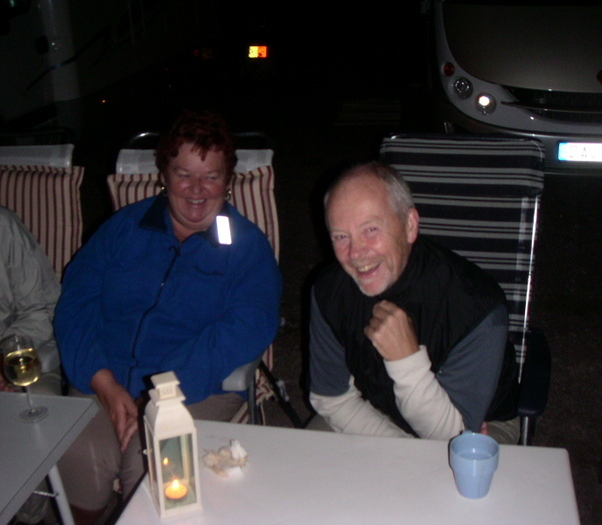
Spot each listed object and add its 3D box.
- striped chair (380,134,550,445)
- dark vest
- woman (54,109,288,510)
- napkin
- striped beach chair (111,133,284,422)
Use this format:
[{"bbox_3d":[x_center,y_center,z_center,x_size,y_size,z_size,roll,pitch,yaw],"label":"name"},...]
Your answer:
[{"bbox_3d":[0.371,0.314,2.053,0.580,1.190,0.670,5,20,25],"label":"striped chair"},{"bbox_3d":[0.252,0.198,1.690,0.460,0.550,0.310,4,44,23],"label":"dark vest"},{"bbox_3d":[-0.322,0.322,1.924,0.570,1.330,0.760,3,19,20],"label":"woman"},{"bbox_3d":[-0.149,0.376,1.495,0.083,0.038,0.072,1,18,15],"label":"napkin"},{"bbox_3d":[-0.377,0.334,2.164,0.580,1.180,0.670,3,19,20],"label":"striped beach chair"}]

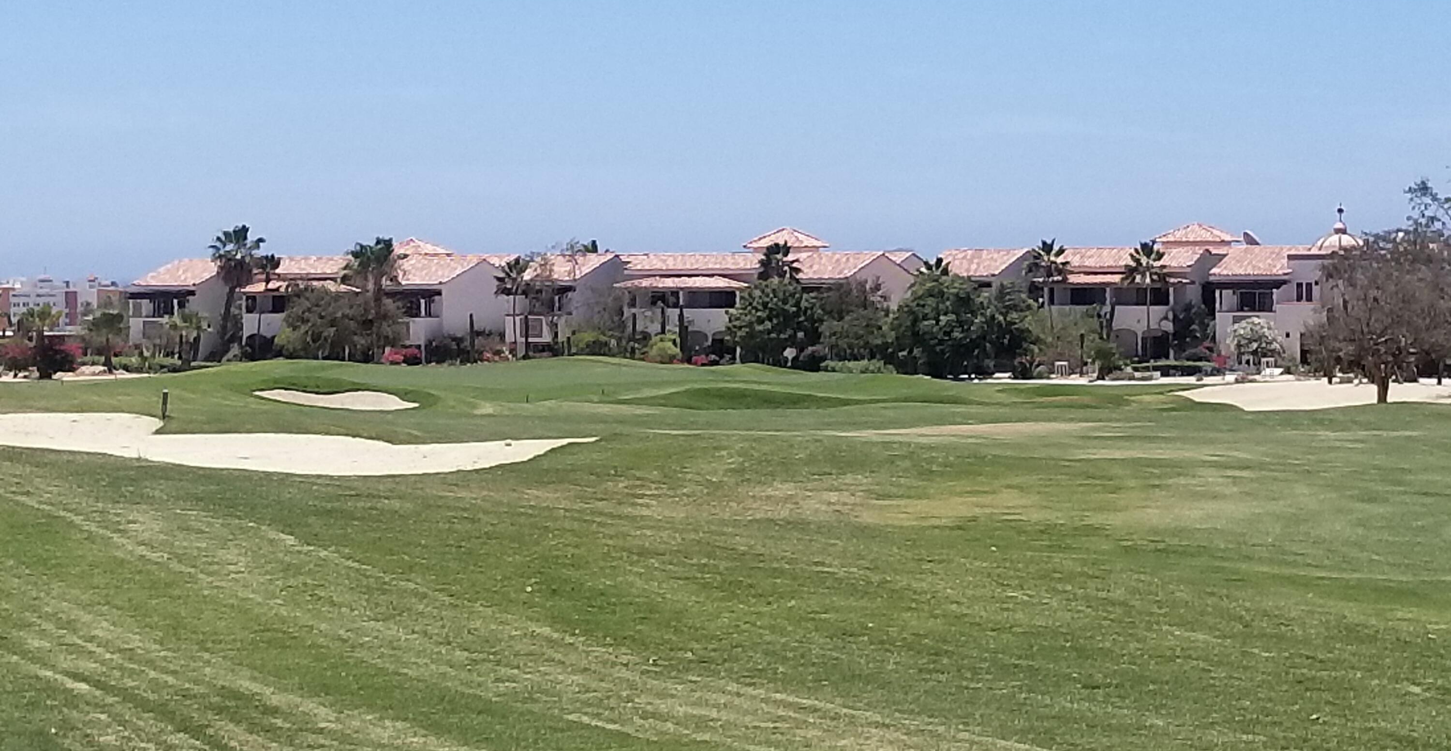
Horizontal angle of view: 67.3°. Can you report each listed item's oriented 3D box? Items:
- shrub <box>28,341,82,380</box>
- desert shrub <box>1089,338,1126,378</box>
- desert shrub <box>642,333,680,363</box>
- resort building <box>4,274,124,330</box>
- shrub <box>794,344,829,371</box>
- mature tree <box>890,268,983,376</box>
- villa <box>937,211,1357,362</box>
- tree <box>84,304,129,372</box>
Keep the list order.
[{"bbox_3d":[-41.837,-0.990,68.000,3.150,2.300,2.800,0,1,0],"label":"shrub"},{"bbox_3d":[24.187,-1.077,69.000,2.300,2.600,2.200,0,1,0],"label":"desert shrub"},{"bbox_3d":[-4.485,-1.842,77.000,2.600,2.300,2.400,0,1,0],"label":"desert shrub"},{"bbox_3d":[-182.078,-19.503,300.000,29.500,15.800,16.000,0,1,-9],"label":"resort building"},{"bbox_3d":[5.497,-1.129,70.000,2.150,2.000,2.000,0,1,0],"label":"shrub"},{"bbox_3d":[13.616,-3.313,70.000,5.800,7.100,5.600,0,1,0],"label":"mature tree"},{"bbox_3d":[33.748,-6.927,90.000,31.500,11.400,14.000,0,1,6],"label":"villa"},{"bbox_3d":[-40.359,-2.437,71.000,2.850,4.450,2.800,0,1,0],"label":"tree"}]

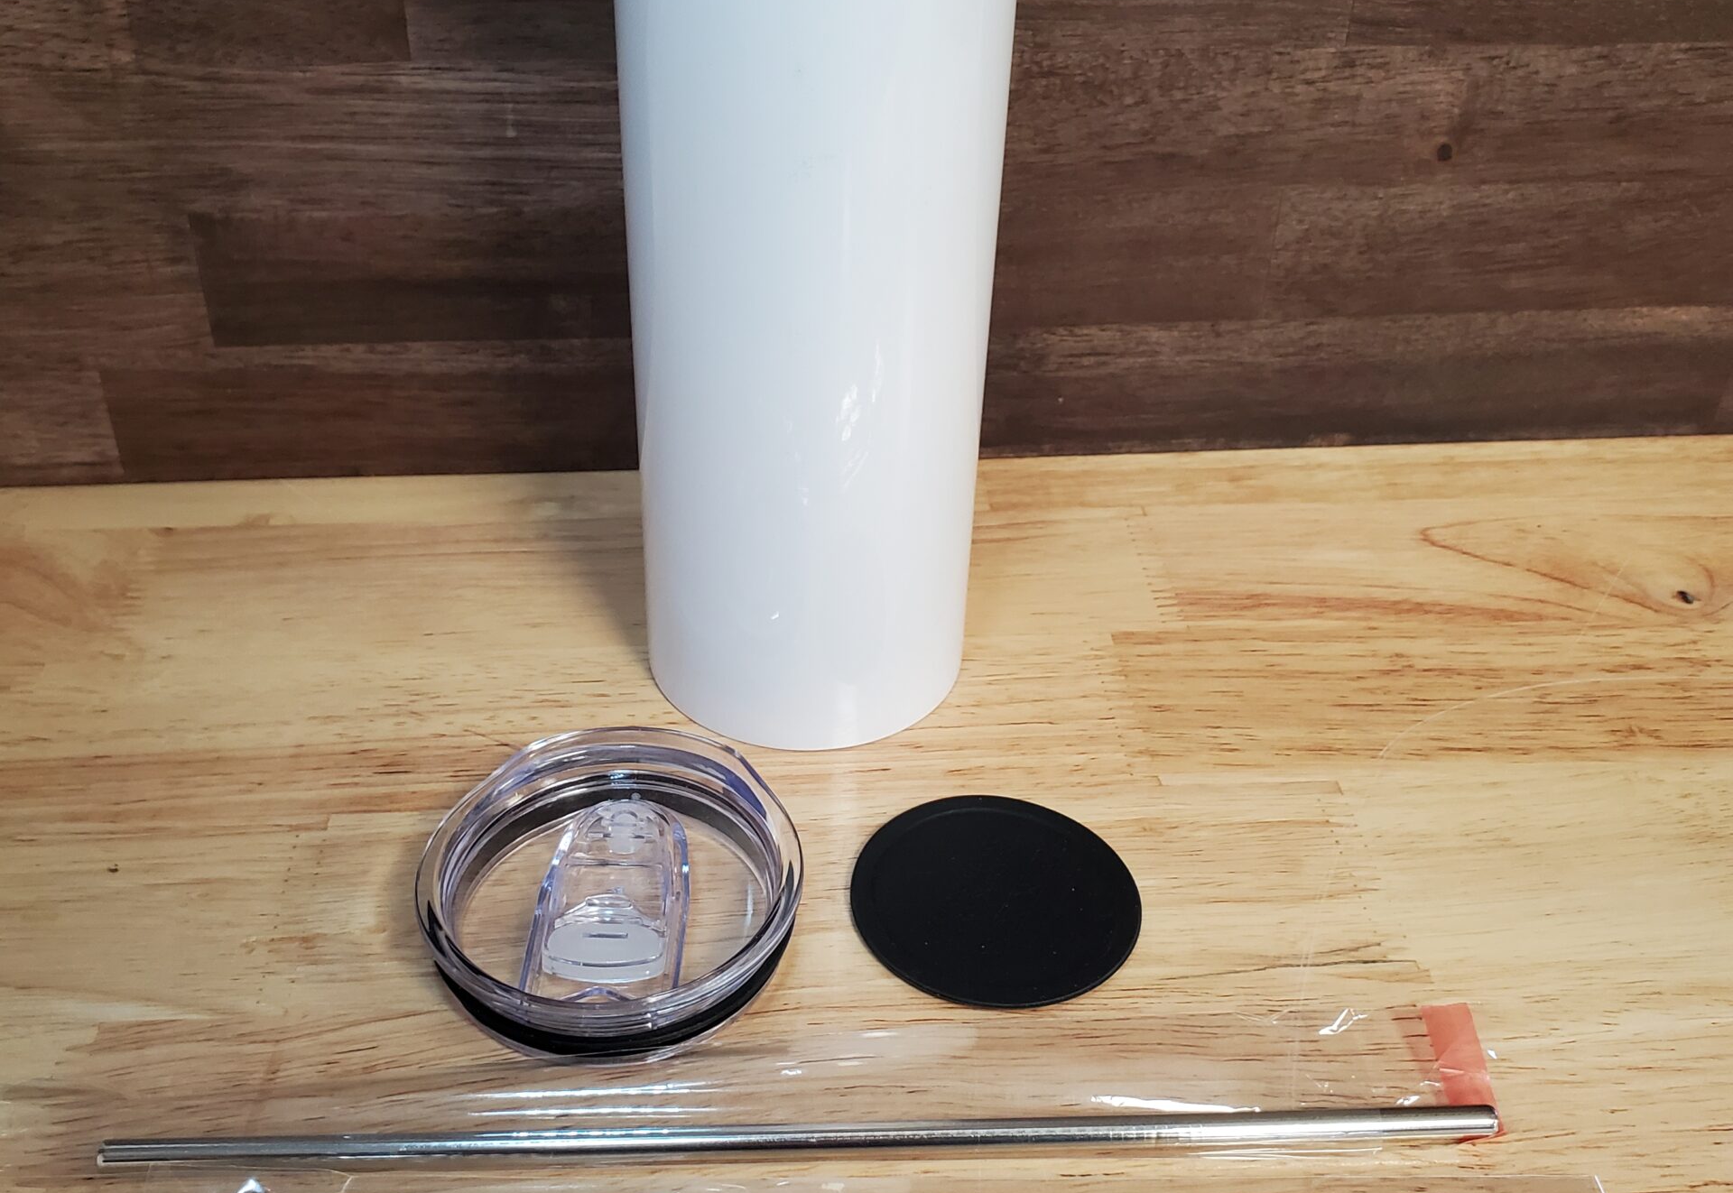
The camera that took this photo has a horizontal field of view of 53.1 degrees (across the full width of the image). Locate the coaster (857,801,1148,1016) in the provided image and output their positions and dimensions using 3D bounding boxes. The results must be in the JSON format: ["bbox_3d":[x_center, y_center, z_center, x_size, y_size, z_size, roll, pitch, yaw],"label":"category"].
[{"bbox_3d":[0.026,0.062,0.351,0.059,0.002,0.059,2,37,0],"label":"coaster"}]

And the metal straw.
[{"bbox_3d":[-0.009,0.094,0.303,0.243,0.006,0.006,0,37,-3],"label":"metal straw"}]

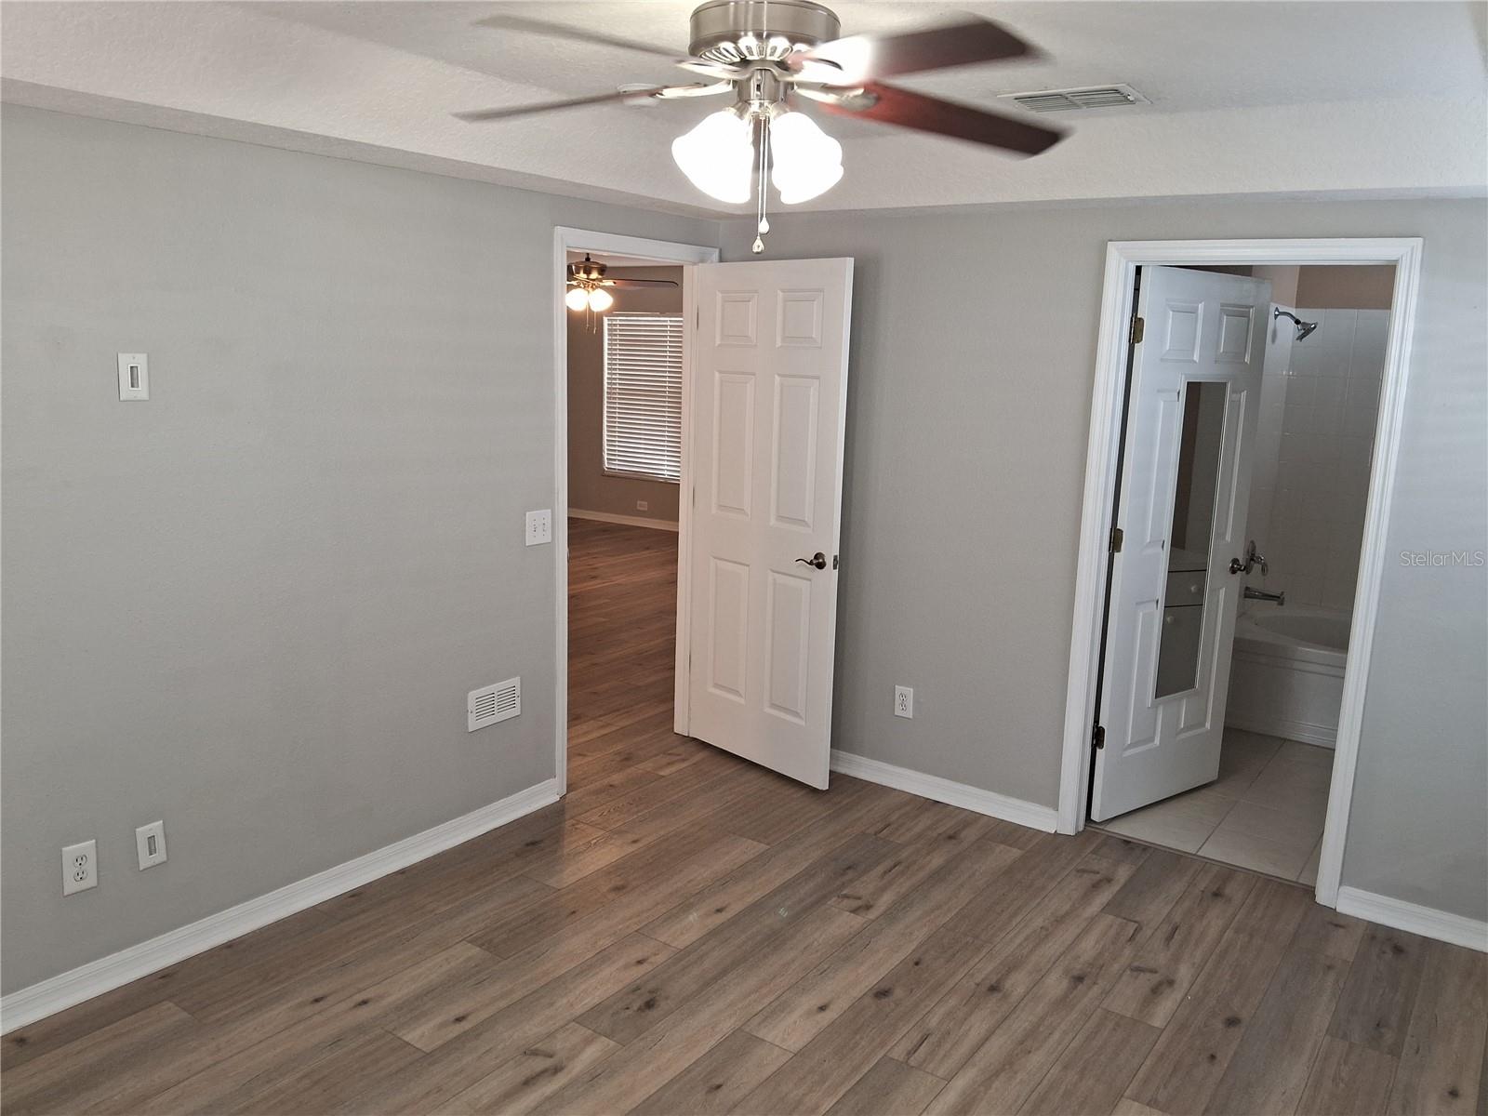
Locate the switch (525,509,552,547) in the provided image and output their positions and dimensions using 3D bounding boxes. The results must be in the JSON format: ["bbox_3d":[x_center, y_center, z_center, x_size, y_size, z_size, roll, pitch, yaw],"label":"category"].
[{"bbox_3d":[-0.729,-0.108,3.999,0.008,0.119,0.119,9,13,35],"label":"switch"}]

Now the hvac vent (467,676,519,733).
[{"bbox_3d":[-0.871,0.517,3.940,0.014,0.146,0.238,9,13,35],"label":"hvac vent"}]

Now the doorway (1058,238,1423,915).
[{"bbox_3d":[1.591,0.034,3.710,0.920,2.100,0.130,9,13,35],"label":"doorway"}]

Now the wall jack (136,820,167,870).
[{"bbox_3d":[-1.589,0.774,3.003,0.008,0.116,0.072,9,13,35],"label":"wall jack"}]

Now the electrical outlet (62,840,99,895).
[{"bbox_3d":[-1.695,0.794,2.858,0.008,0.124,0.078,9,13,35],"label":"electrical outlet"}]

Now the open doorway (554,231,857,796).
[{"bbox_3d":[-0.124,-0.124,4.234,0.826,2.110,0.930,9,13,35],"label":"open doorway"}]

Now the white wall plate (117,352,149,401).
[{"bbox_3d":[-1.515,-0.449,2.775,0.010,0.116,0.071,9,13,35],"label":"white wall plate"}]

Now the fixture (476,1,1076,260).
[{"bbox_3d":[0.032,-0.830,2.101,1.290,0.500,1.270,2,11,0],"label":"fixture"}]

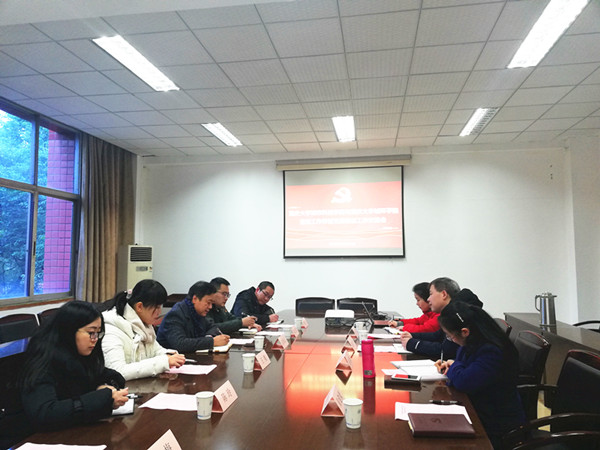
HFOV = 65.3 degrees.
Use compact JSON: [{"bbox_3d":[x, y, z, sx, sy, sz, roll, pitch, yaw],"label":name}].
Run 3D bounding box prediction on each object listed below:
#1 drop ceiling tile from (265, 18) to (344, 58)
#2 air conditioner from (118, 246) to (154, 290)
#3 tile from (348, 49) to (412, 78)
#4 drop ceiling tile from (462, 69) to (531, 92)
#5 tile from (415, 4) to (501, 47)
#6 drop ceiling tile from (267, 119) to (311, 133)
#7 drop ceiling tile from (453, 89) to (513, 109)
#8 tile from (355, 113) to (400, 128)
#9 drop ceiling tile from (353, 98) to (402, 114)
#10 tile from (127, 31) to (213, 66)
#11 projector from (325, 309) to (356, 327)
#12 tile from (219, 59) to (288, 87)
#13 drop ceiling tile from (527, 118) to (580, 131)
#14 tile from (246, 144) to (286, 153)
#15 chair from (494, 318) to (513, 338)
[{"bbox_3d":[0.058,-1.569,3.939,0.600,0.020,0.612,-1,-4,9],"label":"drop ceiling tile"},{"bbox_3d":[-2.794,1.181,7.859,0.340,1.680,0.500,-4,-6,40],"label":"air conditioner"},{"bbox_3d":[0.752,-1.532,4.444,0.600,0.020,0.600,-1,-5,9],"label":"tile"},{"bbox_3d":[2.031,-1.502,4.840,0.600,0.020,0.600,-1,-5,9],"label":"drop ceiling tile"},{"bbox_3d":[1.249,-1.591,3.751,0.600,0.020,0.600,-1,-5,9],"label":"tile"},{"bbox_3d":[-0.139,-1.366,6.402,0.600,0.020,0.600,-1,-4,9],"label":"drop ceiling tile"},{"bbox_3d":[2.101,-1.432,5.378,0.600,0.020,0.600,-1,-4,9],"label":"drop ceiling tile"},{"bbox_3d":[1.041,-1.380,6.208,0.600,0.020,0.600,-1,-5,9],"label":"tile"},{"bbox_3d":[0.938,-1.412,5.566,0.600,0.020,0.600,-1,-4,9],"label":"drop ceiling tile"},{"bbox_3d":[-1.100,-1.520,4.043,0.600,0.020,0.600,-1,-4,9],"label":"tile"},{"bbox_3d":[0.408,0.934,4.660,0.290,0.120,0.250,-1,-5,9],"label":"projector"},{"bbox_3d":[-0.437,-1.515,4.647,0.600,0.020,0.612,-1,-4,9],"label":"tile"},{"bbox_3d":[3.477,-1.381,6.441,0.600,0.020,0.600,-1,-4,9],"label":"drop ceiling tile"},{"bbox_3d":[-0.544,-1.250,7.634,0.600,0.020,0.530,-1,-5,9],"label":"tile"},{"bbox_3d":[1.363,1.179,3.830,0.600,0.910,0.550,-1,-4,9],"label":"chair"}]

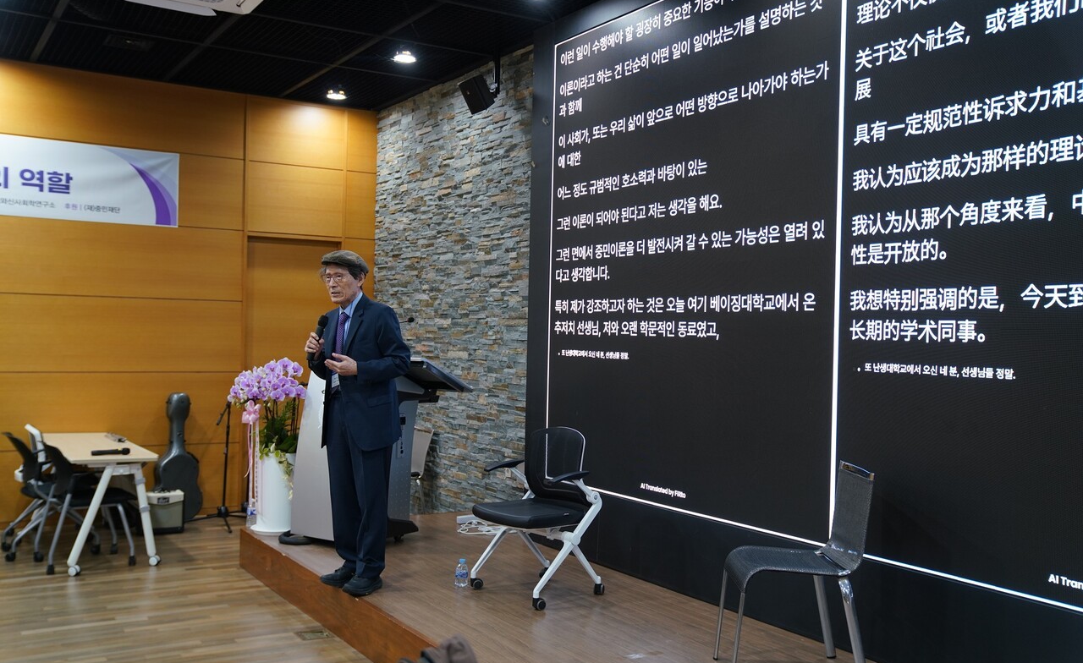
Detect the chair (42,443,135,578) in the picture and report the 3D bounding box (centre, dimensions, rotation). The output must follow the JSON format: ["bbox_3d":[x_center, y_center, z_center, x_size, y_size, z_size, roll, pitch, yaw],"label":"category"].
[{"bbox_3d":[-2.990,1.120,6.894,0.600,0.800,0.500,1,0,-32],"label":"chair"}]

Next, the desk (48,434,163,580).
[{"bbox_3d":[-3.192,1.162,7.402,0.580,0.730,1.730,1,0,-32],"label":"desk"}]

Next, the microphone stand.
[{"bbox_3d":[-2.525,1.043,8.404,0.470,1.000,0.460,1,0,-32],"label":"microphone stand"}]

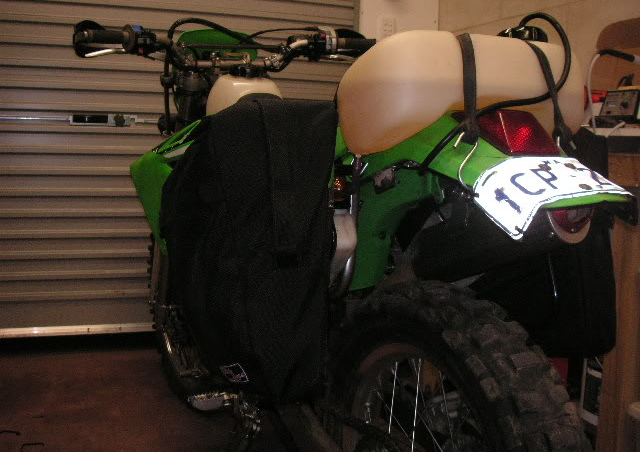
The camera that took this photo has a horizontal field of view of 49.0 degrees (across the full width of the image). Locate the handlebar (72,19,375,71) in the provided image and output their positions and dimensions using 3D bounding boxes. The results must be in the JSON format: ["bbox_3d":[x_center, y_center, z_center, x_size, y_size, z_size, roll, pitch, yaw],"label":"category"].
[{"bbox_3d":[-0.226,-0.472,1.874,0.810,0.135,0.180,-6,10,-28],"label":"handlebar"}]

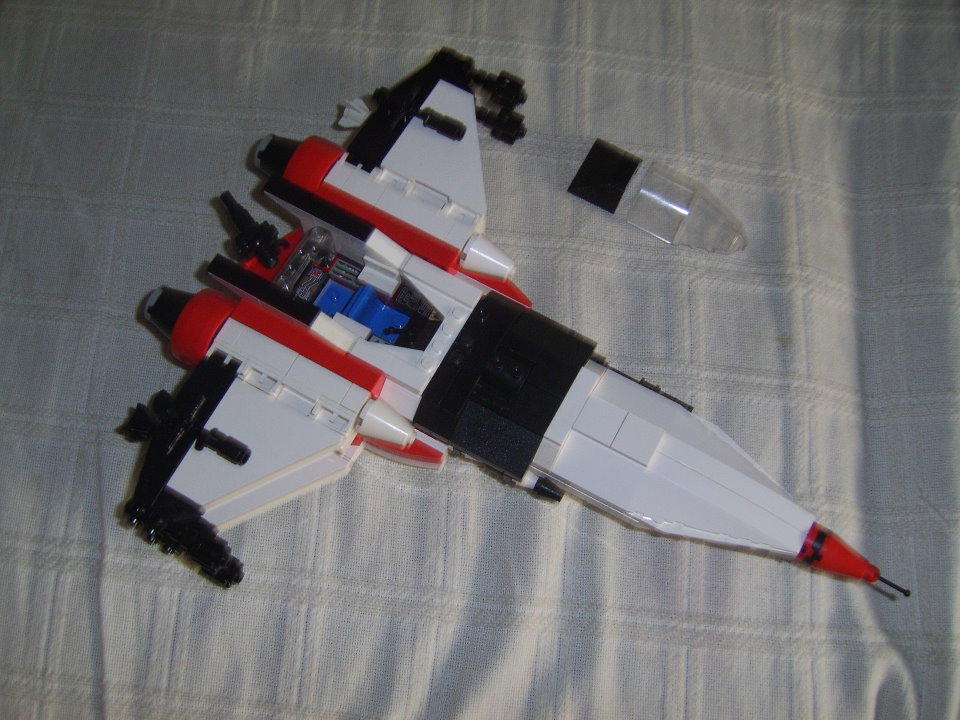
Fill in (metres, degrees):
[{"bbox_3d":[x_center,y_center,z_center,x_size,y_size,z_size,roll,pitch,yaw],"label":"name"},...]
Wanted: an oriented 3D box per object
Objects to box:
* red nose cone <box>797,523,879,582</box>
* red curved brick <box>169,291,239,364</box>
[{"bbox_3d":[0.136,0.075,0.397,0.028,0.016,0.016,27,73,12],"label":"red nose cone"},{"bbox_3d":[-0.109,-0.014,0.420,0.017,0.016,0.032,27,73,12],"label":"red curved brick"}]

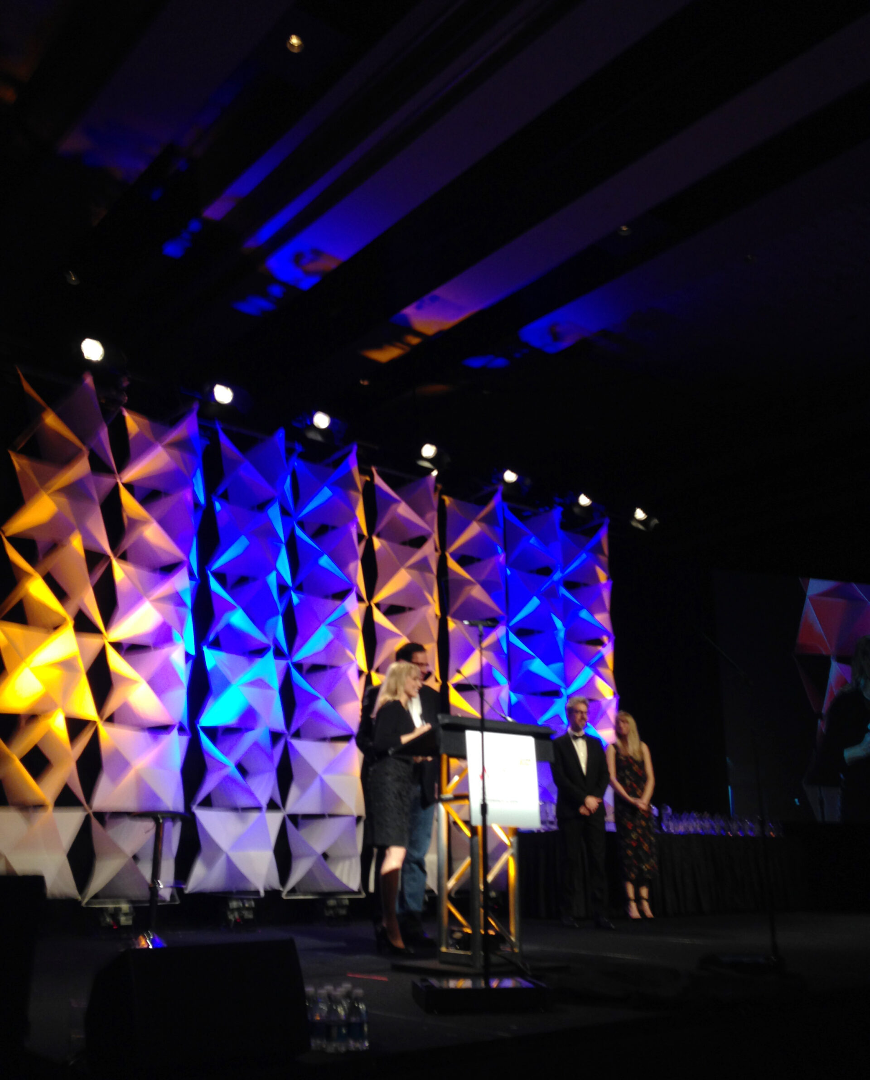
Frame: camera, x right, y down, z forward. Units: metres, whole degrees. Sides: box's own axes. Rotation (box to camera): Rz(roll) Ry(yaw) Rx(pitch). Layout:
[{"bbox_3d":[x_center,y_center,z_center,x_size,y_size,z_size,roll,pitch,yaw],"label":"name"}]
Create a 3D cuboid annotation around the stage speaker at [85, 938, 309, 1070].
[{"bbox_3d":[-0.823,1.587,3.859,0.620,0.360,0.490,10,-17,-35],"label":"stage speaker"}]

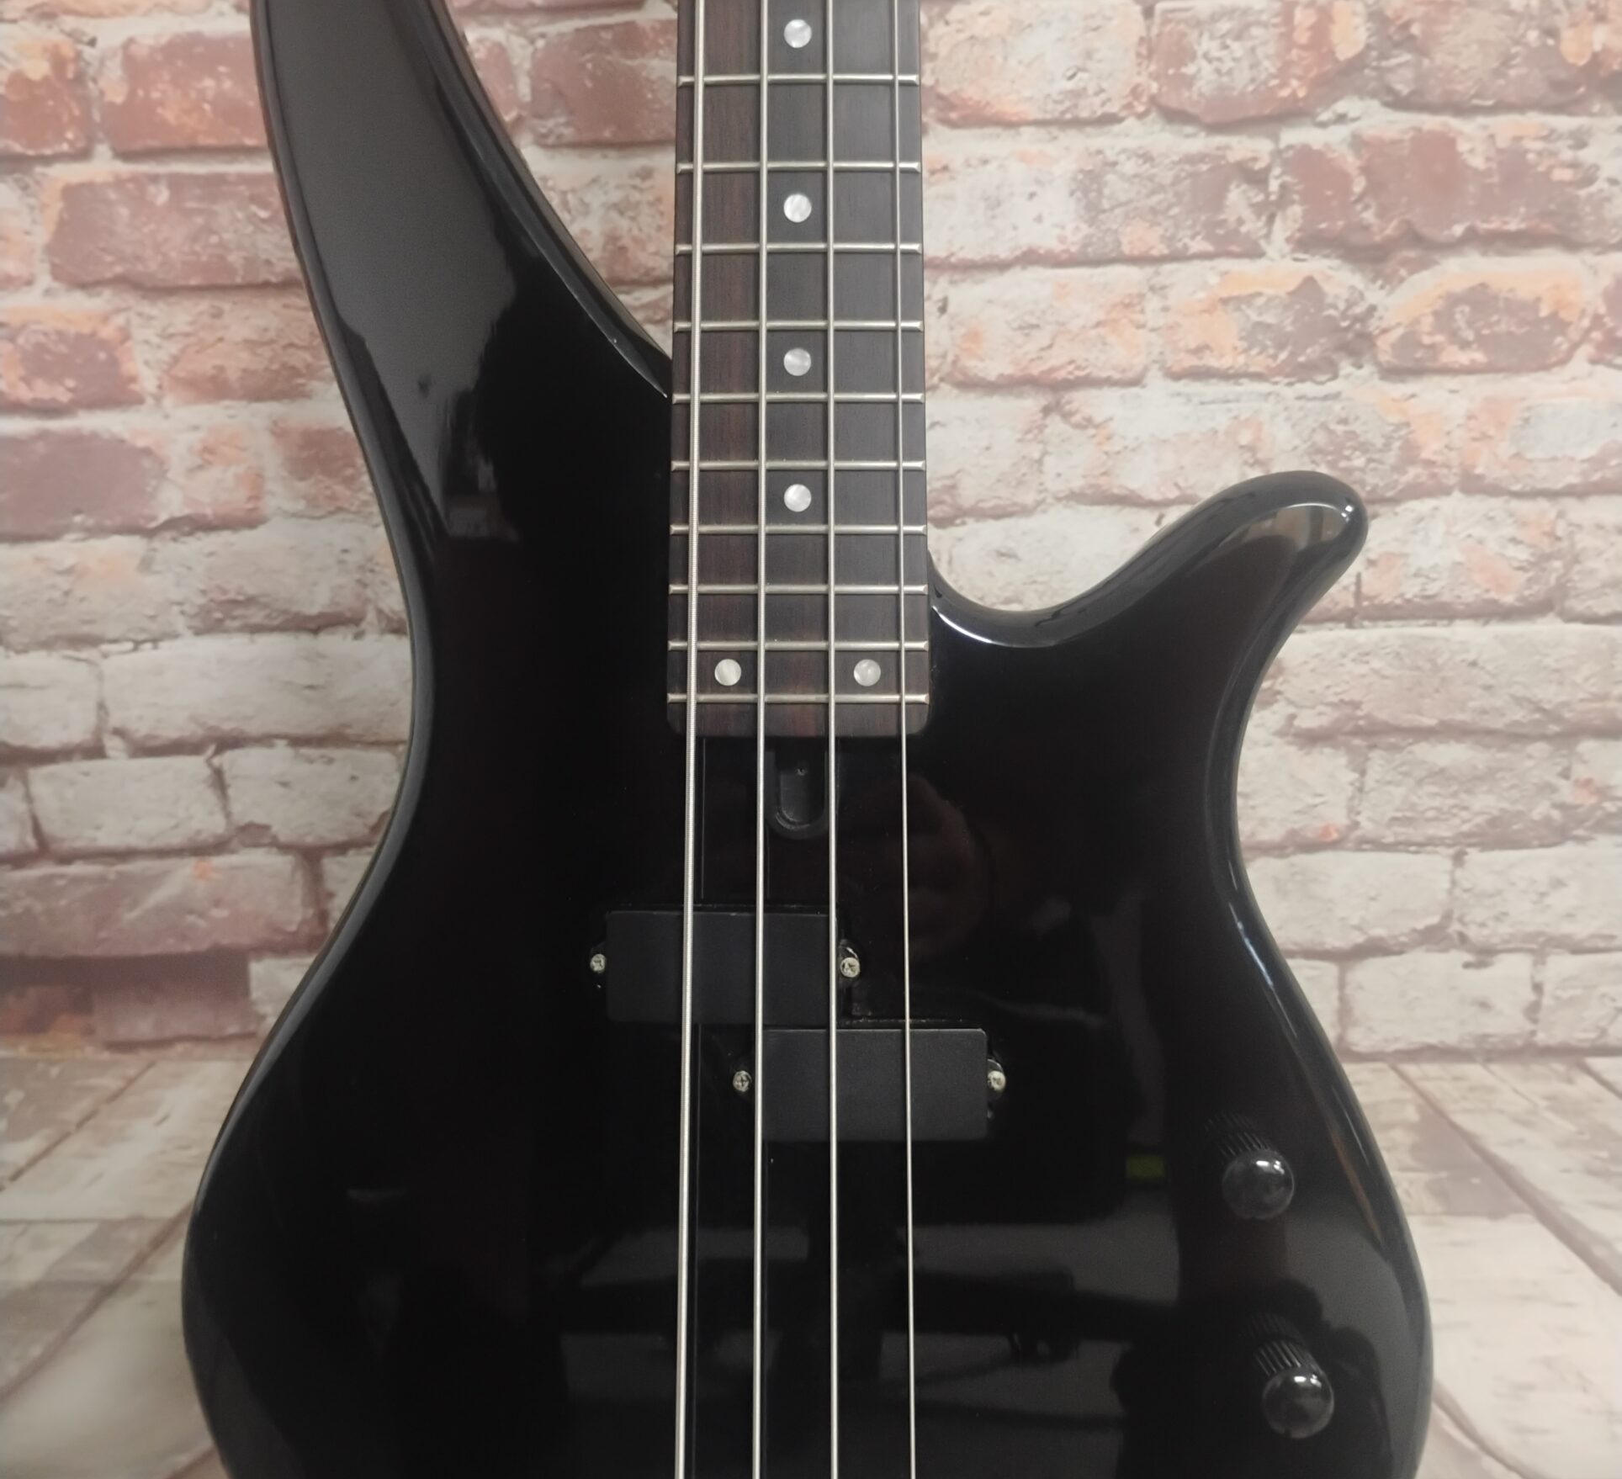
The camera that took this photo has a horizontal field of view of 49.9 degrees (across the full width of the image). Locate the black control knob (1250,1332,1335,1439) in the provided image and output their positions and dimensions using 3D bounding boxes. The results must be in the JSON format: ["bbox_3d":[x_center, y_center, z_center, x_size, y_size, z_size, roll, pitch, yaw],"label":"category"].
[{"bbox_3d":[0.119,0.162,0.434,0.017,0.017,0.018,0,4,1],"label":"black control knob"}]

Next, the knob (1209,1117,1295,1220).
[{"bbox_3d":[0.109,0.107,0.430,0.017,0.017,0.018,0,4,1],"label":"knob"}]

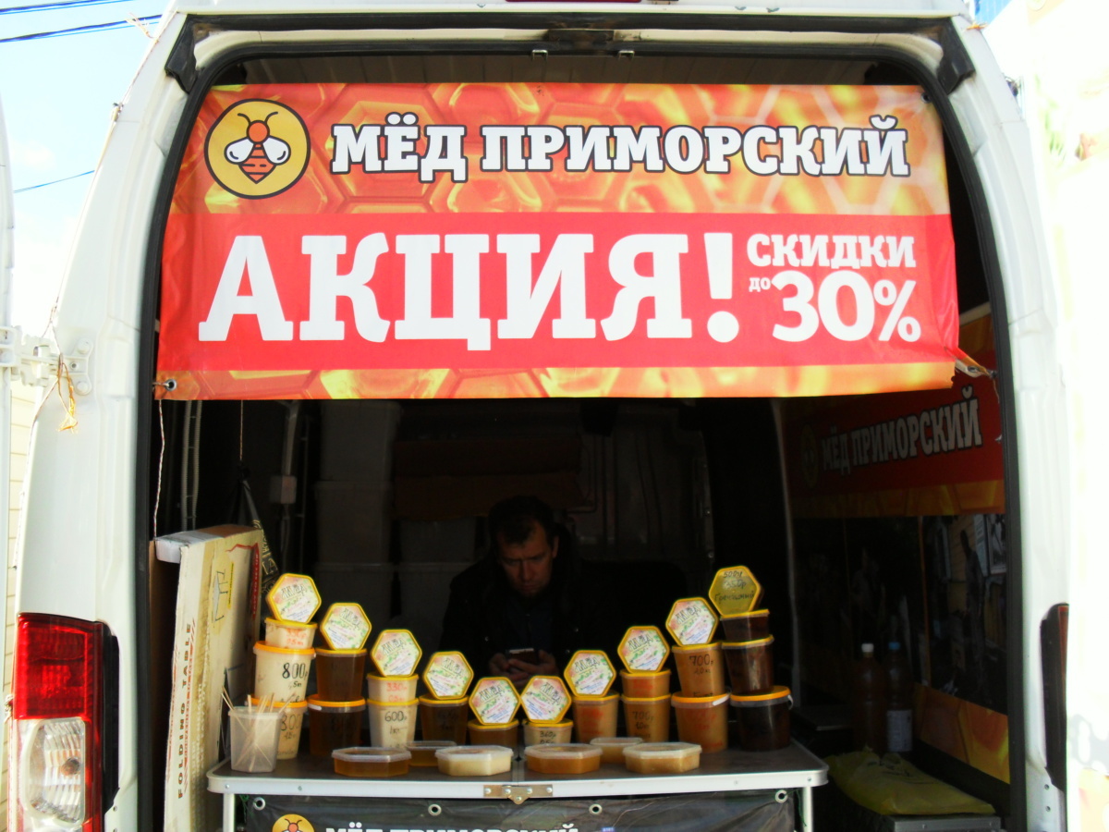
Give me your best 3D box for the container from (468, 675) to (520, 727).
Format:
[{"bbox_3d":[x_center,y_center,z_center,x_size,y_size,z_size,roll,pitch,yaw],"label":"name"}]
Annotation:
[{"bbox_3d":[-0.131,0.630,2.482,0.112,0.103,0.022,0,-12,0],"label":"container"}]

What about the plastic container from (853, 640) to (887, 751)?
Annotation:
[{"bbox_3d":[0.780,0.706,2.777,0.087,0.292,0.087,0,-6,-3],"label":"plastic container"}]

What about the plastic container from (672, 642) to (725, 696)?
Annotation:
[{"bbox_3d":[0.309,0.537,2.375,0.104,0.112,0.098,-4,-5,-3],"label":"plastic container"}]

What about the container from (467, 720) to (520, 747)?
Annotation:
[{"bbox_3d":[-0.137,0.715,2.510,0.112,0.055,0.099,0,-5,0],"label":"container"}]

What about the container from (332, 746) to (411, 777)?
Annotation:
[{"bbox_3d":[-0.367,0.694,2.245,0.158,0.042,0.100,1,-5,0],"label":"container"}]

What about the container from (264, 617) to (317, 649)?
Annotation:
[{"bbox_3d":[-0.571,0.471,2.418,0.112,0.056,0.100,4,-6,1],"label":"container"}]

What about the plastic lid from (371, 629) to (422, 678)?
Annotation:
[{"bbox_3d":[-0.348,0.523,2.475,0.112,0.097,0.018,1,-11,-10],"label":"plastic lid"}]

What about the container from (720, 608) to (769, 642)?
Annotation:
[{"bbox_3d":[0.417,0.460,2.465,0.110,0.069,0.102,-7,-6,16],"label":"container"}]

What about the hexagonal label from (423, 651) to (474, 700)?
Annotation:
[{"bbox_3d":[-0.221,0.541,2.340,0.104,0.098,0.020,0,-5,-5],"label":"hexagonal label"}]

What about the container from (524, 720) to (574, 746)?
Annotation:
[{"bbox_3d":[-0.013,0.714,2.510,0.112,0.055,0.099,0,-5,4],"label":"container"}]

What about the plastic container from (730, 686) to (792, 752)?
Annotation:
[{"bbox_3d":[0.436,0.641,2.360,0.128,0.114,0.128,-3,-5,0],"label":"plastic container"}]

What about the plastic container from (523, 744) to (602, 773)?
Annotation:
[{"bbox_3d":[0.020,0.696,2.274,0.157,0.040,0.125,-2,-6,0],"label":"plastic container"}]

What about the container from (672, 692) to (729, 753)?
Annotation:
[{"bbox_3d":[0.321,0.667,2.450,0.127,0.115,0.127,-2,-6,0],"label":"container"}]

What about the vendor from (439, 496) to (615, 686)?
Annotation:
[{"bbox_3d":[-0.075,0.830,2.792,0.530,1.240,0.720,0,-6,-3],"label":"vendor"}]

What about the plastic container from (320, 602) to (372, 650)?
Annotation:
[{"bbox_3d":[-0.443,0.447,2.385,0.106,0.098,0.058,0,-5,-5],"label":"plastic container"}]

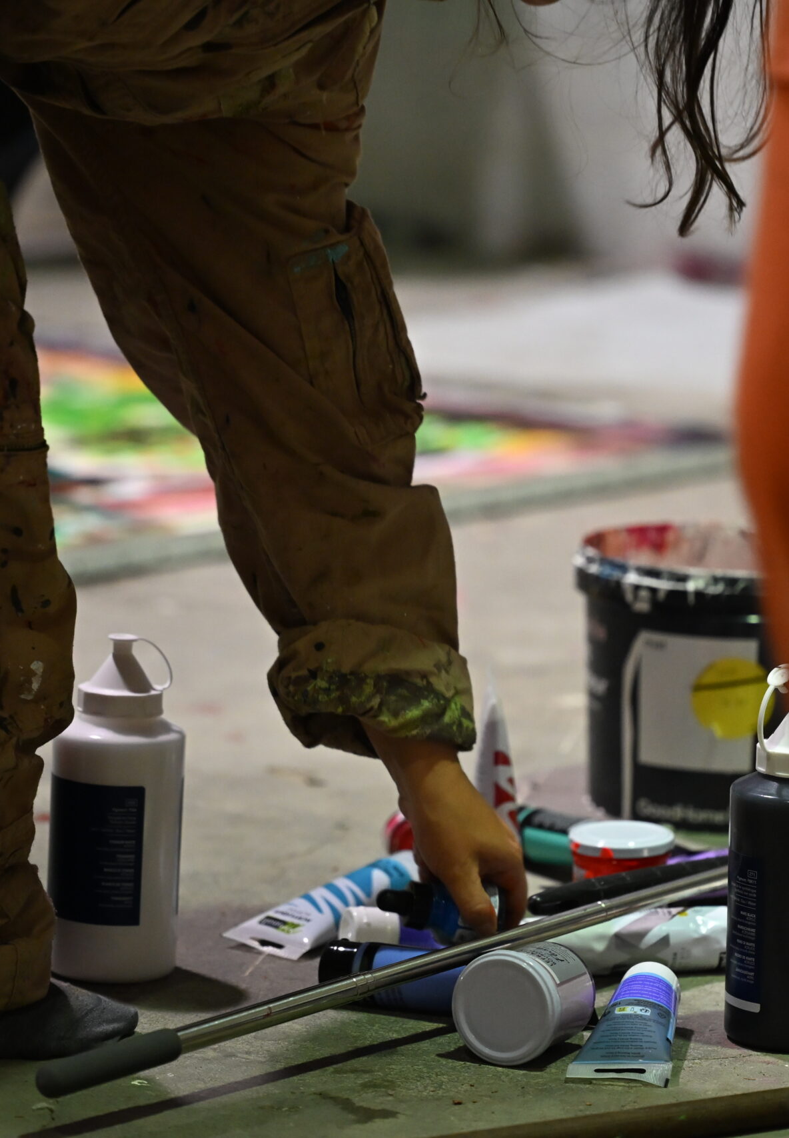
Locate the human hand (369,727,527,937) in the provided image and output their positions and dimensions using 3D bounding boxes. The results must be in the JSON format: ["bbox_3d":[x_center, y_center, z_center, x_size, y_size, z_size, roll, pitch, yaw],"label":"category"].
[{"bbox_3d":[0.038,0.180,3.385,0.100,0.140,0.100,6,11,25],"label":"human hand"}]

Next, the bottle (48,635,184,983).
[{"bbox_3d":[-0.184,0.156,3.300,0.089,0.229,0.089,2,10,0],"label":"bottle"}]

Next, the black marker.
[{"bbox_3d":[0.170,0.224,3.558,0.175,0.017,0.017,-8,14,-30],"label":"black marker"}]

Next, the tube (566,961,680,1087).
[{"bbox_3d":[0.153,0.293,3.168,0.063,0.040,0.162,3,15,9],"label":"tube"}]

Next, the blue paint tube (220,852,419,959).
[{"bbox_3d":[-0.036,0.234,3.459,0.071,0.042,0.172,10,19,39],"label":"blue paint tube"}]

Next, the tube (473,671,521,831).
[{"bbox_3d":[0.072,0.155,3.535,0.042,0.167,0.065,-2,16,6],"label":"tube"}]

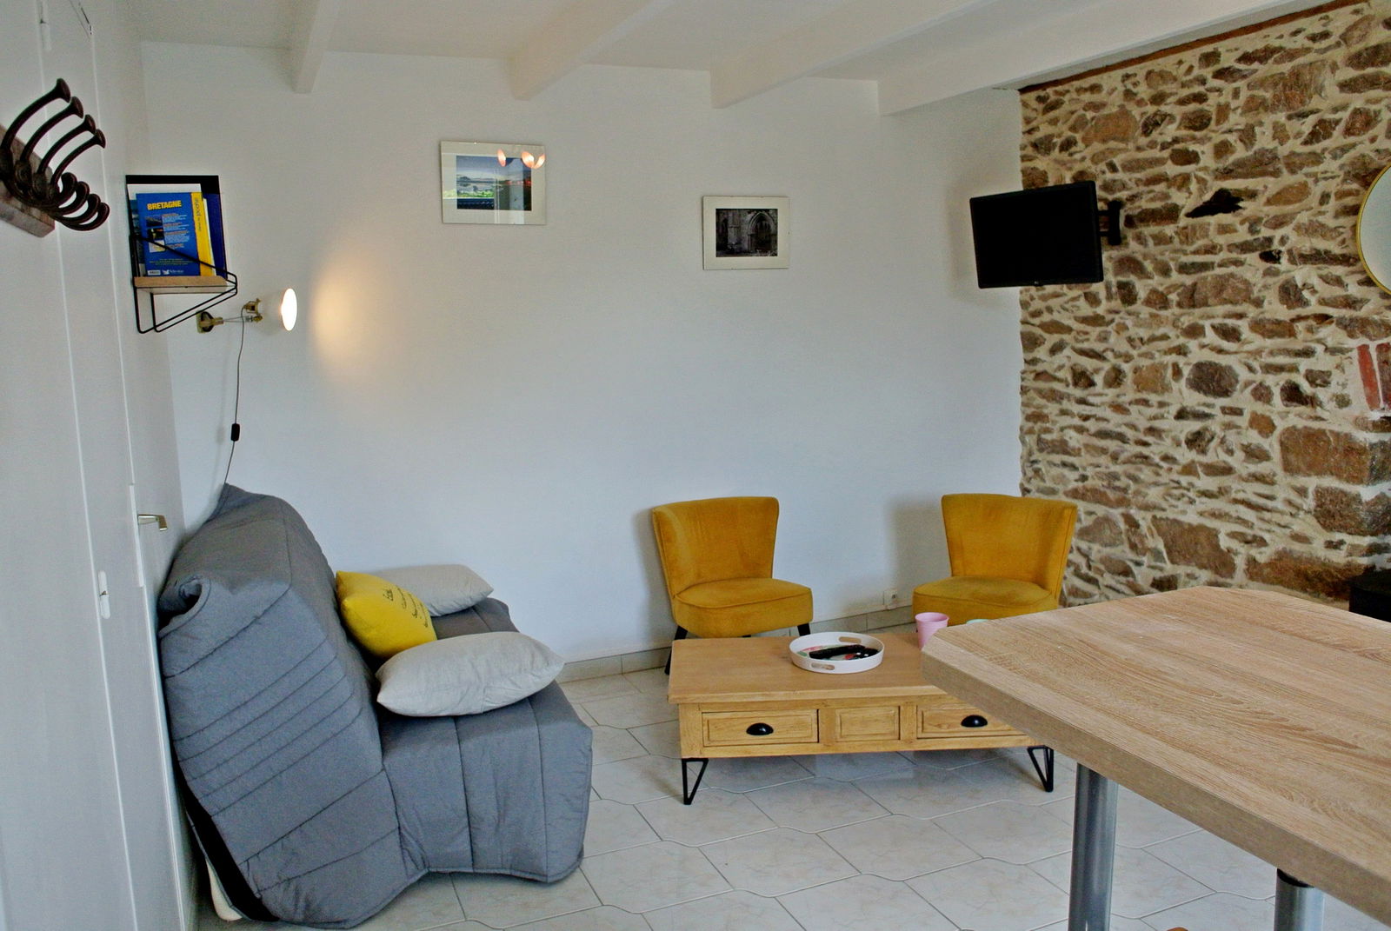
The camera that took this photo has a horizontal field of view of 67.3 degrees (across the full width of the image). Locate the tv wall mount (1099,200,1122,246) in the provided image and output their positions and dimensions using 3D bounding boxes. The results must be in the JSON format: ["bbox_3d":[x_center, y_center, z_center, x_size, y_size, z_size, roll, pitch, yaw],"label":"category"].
[{"bbox_3d":[1.647,-1.013,4.423,0.300,0.200,0.130,-5,9,-23],"label":"tv wall mount"}]

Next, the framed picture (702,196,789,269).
[{"bbox_3d":[0.218,-0.980,4.405,0.398,0.302,0.017,-5,9,-23],"label":"framed picture"}]

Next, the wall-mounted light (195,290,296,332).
[{"bbox_3d":[-1.515,-0.520,3.534,0.330,0.150,0.160,-3,9,-13],"label":"wall-mounted light"}]

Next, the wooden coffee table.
[{"bbox_3d":[0.521,0.799,3.373,1.187,0.361,0.542,-2,8,1],"label":"wooden coffee table"}]

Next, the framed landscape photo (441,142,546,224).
[{"bbox_3d":[-0.764,-1.070,3.970,0.399,0.303,0.018,-5,8,-22],"label":"framed landscape photo"}]

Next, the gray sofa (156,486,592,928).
[{"bbox_3d":[-1.031,0.603,3.263,0.990,0.930,1.460,-5,9,-21],"label":"gray sofa"}]

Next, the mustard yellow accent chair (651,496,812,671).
[{"bbox_3d":[0.170,0.533,4.272,0.545,0.710,0.550,-5,9,-23],"label":"mustard yellow accent chair"}]

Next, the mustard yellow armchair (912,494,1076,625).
[{"bbox_3d":[1.173,0.522,4.177,0.545,0.710,0.550,5,11,36],"label":"mustard yellow armchair"}]

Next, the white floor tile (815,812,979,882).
[{"bbox_3d":[0.554,1.047,2.862,0.332,0.010,0.332,-5,8,-22],"label":"white floor tile"}]

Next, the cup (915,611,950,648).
[{"bbox_3d":[0.785,0.556,3.450,0.112,0.108,0.112,-1,9,0],"label":"cup"}]

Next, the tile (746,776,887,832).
[{"bbox_3d":[0.360,1.020,3.137,0.332,0.010,0.332,-5,8,-22],"label":"tile"}]

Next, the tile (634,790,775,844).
[{"bbox_3d":[0.026,1.039,3.084,0.332,0.010,0.332,-5,8,-22],"label":"tile"}]

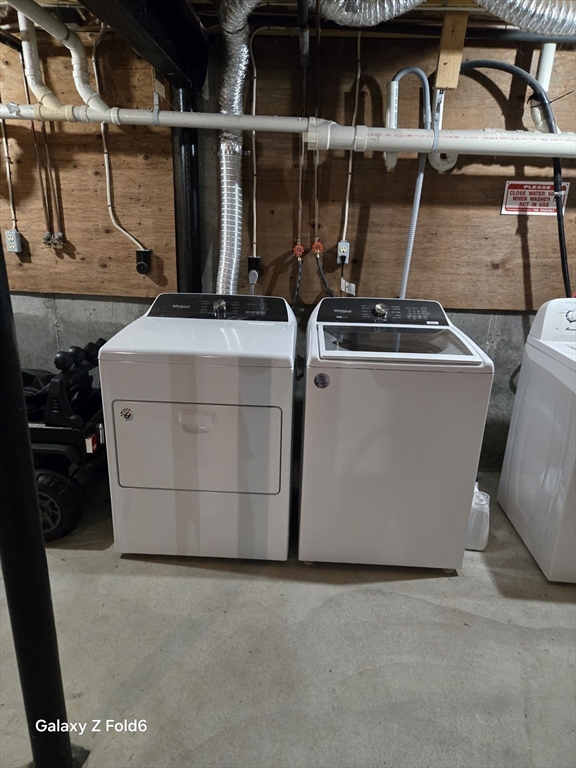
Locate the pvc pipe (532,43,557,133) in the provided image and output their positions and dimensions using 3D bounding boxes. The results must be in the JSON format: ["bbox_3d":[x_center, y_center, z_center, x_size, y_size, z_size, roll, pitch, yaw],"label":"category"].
[{"bbox_3d":[1.089,-1.235,2.135,0.115,0.340,0.070,2,18,1],"label":"pvc pipe"}]

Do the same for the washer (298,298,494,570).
[{"bbox_3d":[0.421,0.185,2.353,0.700,1.050,0.700,2,18,1],"label":"washer"}]

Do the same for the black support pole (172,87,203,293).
[{"bbox_3d":[-0.509,-0.467,2.740,0.090,2.000,0.090,2,18,1],"label":"black support pole"}]

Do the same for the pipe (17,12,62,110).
[{"bbox_3d":[-1.040,-1.356,2.146,0.155,0.370,0.080,2,18,1],"label":"pipe"}]

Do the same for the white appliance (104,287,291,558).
[{"bbox_3d":[-0.343,0.157,2.368,0.740,1.050,0.700,2,18,1],"label":"white appliance"}]

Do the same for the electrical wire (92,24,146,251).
[{"bbox_3d":[-0.826,-1.175,2.501,0.200,1.000,0.035,2,18,1],"label":"electrical wire"}]

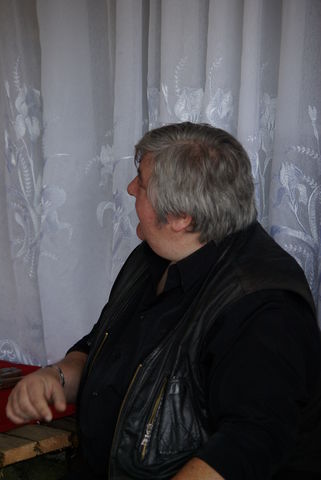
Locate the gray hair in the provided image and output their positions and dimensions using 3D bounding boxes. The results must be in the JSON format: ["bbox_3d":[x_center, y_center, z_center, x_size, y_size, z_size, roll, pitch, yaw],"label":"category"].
[{"bbox_3d":[0.069,-0.111,3.450,0.238,0.235,0.200,8,16,22],"label":"gray hair"}]

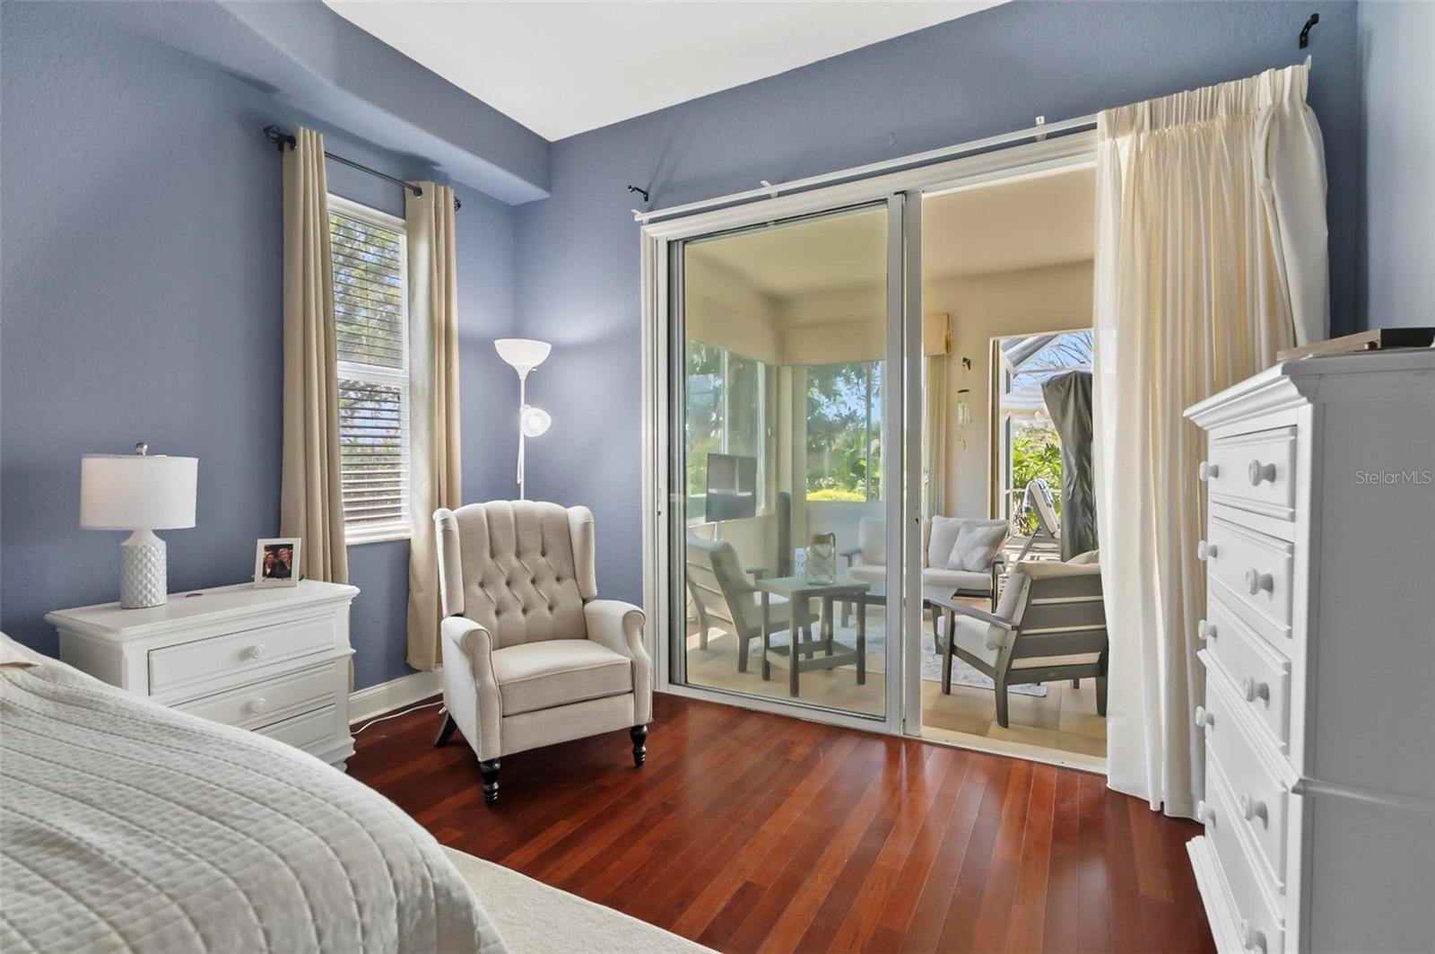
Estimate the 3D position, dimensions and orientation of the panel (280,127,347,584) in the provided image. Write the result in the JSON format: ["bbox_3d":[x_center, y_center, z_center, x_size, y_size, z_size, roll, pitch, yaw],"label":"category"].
[{"bbox_3d":[-1.714,-0.231,2.705,0.110,2.380,0.265,0,1,30],"label":"panel"}]

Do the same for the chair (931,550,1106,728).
[{"bbox_3d":[1.576,0.781,3.223,0.670,0.770,0.730,0,1,-14],"label":"chair"}]

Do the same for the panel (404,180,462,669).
[{"bbox_3d":[-1.418,-0.239,3.211,0.110,2.390,0.280,0,1,30],"label":"panel"}]

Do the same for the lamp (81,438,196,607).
[{"bbox_3d":[-1.941,0.163,2.148,0.295,0.555,0.295,0,1,27],"label":"lamp"}]

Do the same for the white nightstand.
[{"bbox_3d":[-1.740,0.794,2.249,0.440,0.717,0.740,0,1,30],"label":"white nightstand"}]

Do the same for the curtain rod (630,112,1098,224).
[{"bbox_3d":[0.761,-1.348,2.680,2.600,0.070,0.100,0,1,27],"label":"curtain rod"}]

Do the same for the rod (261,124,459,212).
[{"bbox_3d":[-1.573,-1.390,2.934,0.100,0.080,0.910,0,1,30],"label":"rod"}]

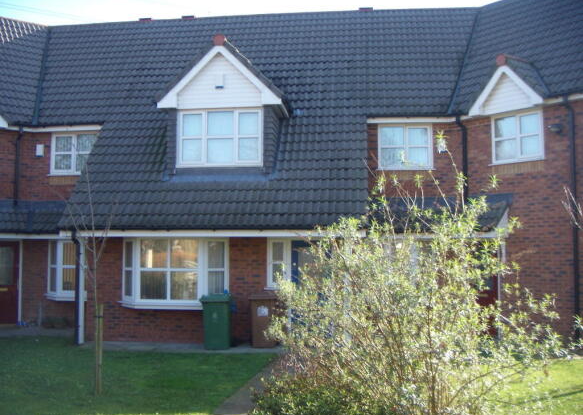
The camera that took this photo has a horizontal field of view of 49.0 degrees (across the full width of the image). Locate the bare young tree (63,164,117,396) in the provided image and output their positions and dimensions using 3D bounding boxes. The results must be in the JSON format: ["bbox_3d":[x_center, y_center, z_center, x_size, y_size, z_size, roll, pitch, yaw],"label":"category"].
[{"bbox_3d":[-2.667,0.951,8.450,0.740,3.060,0.700,0,-3,0],"label":"bare young tree"}]

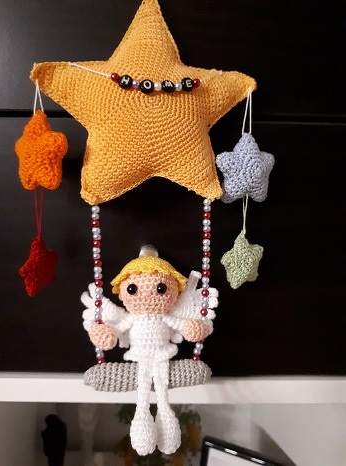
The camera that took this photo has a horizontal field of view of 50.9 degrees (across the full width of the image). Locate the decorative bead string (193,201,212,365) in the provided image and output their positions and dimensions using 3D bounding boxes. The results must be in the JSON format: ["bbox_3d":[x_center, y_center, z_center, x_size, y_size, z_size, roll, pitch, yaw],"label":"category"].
[{"bbox_3d":[0.027,0.043,0.333,0.015,0.148,0.009,2,3,0],"label":"decorative bead string"}]

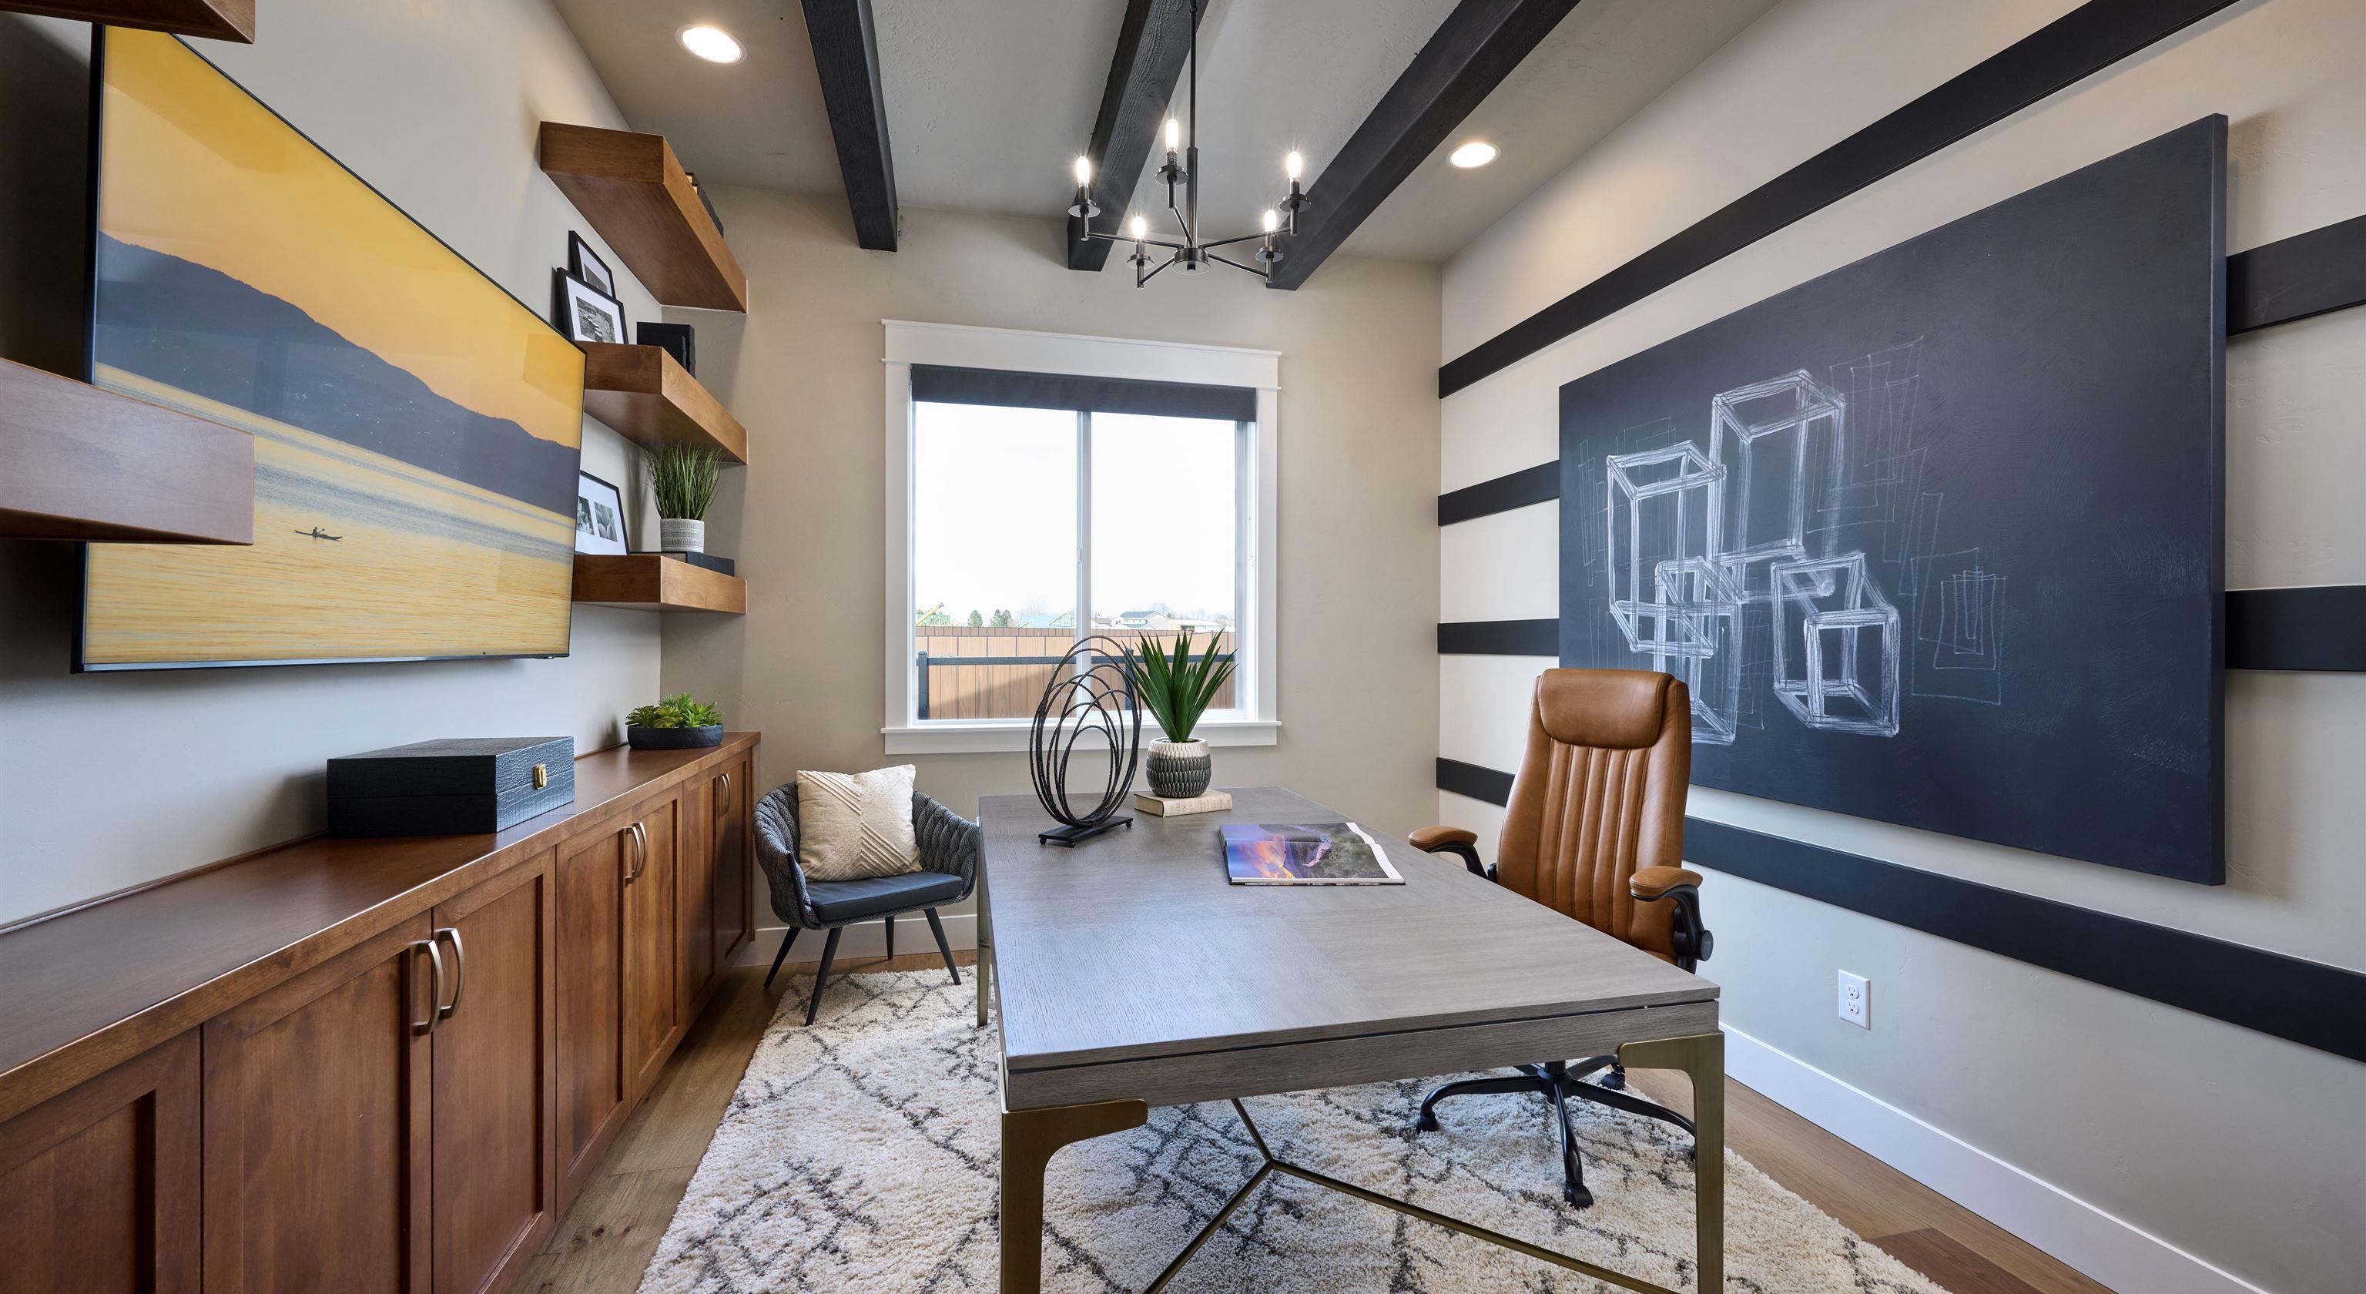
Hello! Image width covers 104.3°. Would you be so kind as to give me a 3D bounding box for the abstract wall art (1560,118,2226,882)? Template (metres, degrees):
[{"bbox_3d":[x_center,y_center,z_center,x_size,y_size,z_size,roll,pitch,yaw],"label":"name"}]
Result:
[{"bbox_3d":[1.621,-0.268,2.505,0.037,1.371,1.804,0,0,-14],"label":"abstract wall art"}]

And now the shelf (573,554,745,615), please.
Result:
[{"bbox_3d":[-1.709,-0.188,3.016,0.296,0.128,1.060,0,0,-14],"label":"shelf"}]

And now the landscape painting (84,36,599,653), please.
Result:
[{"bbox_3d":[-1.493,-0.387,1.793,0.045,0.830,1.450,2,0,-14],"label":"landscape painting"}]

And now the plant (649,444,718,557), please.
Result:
[{"bbox_3d":[-1.623,-0.493,2.986,0.200,0.385,0.200,0,0,-14],"label":"plant"}]

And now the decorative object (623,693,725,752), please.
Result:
[{"bbox_3d":[-1.745,0.249,3.165,0.265,0.180,0.275,0,0,-14],"label":"decorative object"}]

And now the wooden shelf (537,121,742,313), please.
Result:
[{"bbox_3d":[-1.706,-1.353,3.018,0.296,0.127,1.046,0,0,-14],"label":"wooden shelf"}]

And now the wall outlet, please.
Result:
[{"bbox_3d":[1.695,0.893,2.331,0.010,0.119,0.073,0,0,-14],"label":"wall outlet"}]

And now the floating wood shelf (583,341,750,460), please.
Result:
[{"bbox_3d":[-1.707,-0.768,3.017,0.296,0.128,1.053,0,0,-14],"label":"floating wood shelf"}]

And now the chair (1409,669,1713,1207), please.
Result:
[{"bbox_3d":[0.922,0.649,2.352,0.740,1.160,0.680,0,0,-41],"label":"chair"}]

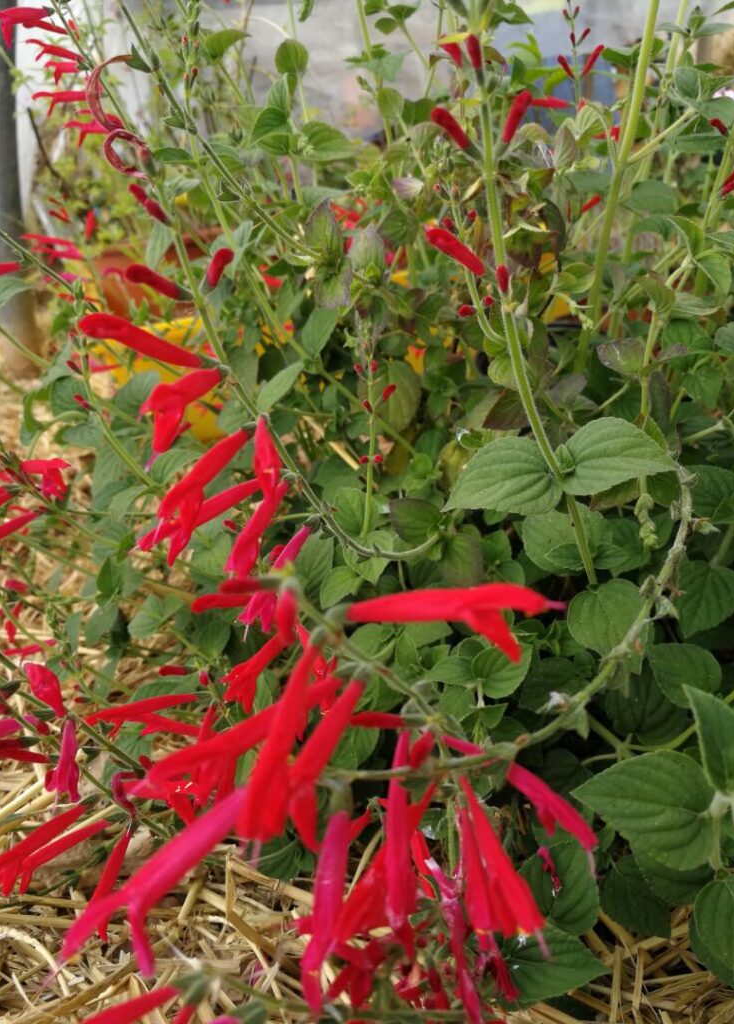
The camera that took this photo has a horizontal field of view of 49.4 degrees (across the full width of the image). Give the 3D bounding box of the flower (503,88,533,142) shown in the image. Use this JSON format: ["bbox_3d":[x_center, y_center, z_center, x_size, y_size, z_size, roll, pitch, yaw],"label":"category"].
[{"bbox_3d":[0.054,-0.144,0.290,0.005,0.021,0.005,13,-11,34],"label":"flower"}]

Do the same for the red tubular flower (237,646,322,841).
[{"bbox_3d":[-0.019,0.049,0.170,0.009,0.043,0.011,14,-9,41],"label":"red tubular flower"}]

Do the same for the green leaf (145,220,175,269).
[{"bbox_3d":[-0.101,-0.130,0.390,0.014,0.026,0.006,11,-14,21],"label":"green leaf"}]

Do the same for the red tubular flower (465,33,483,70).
[{"bbox_3d":[0.038,-0.161,0.280,0.005,0.013,0.005,-16,-12,13],"label":"red tubular flower"}]

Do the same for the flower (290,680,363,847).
[{"bbox_3d":[-0.009,0.056,0.175,0.009,0.038,0.011,14,-9,41],"label":"flower"}]

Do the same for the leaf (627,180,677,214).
[{"bbox_3d":[0.225,-0.248,0.630,0.041,0.010,0.030,-7,66,-3],"label":"leaf"}]

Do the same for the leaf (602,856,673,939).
[{"bbox_3d":[0.156,0.222,0.460,0.043,0.009,0.058,-31,66,-19],"label":"leaf"}]

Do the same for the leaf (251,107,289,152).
[{"bbox_3d":[-0.080,-0.316,0.660,0.043,0.013,0.034,-41,62,-10],"label":"leaf"}]

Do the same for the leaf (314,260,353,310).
[{"bbox_3d":[-0.019,-0.129,0.450,0.021,0.029,0.008,-10,-17,-3],"label":"leaf"}]

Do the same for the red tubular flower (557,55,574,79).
[{"bbox_3d":[0.112,-0.251,0.450,0.004,0.015,0.004,-31,-6,6],"label":"red tubular flower"}]

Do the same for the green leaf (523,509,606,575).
[{"bbox_3d":[0.094,0.014,0.385,0.036,0.009,0.038,19,55,14],"label":"green leaf"}]

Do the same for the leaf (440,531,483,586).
[{"bbox_3d":[0.050,0.025,0.420,0.023,0.008,0.032,5,53,3],"label":"leaf"}]

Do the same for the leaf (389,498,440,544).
[{"bbox_3d":[0.027,0.005,0.450,0.034,0.007,0.025,37,74,13],"label":"leaf"}]

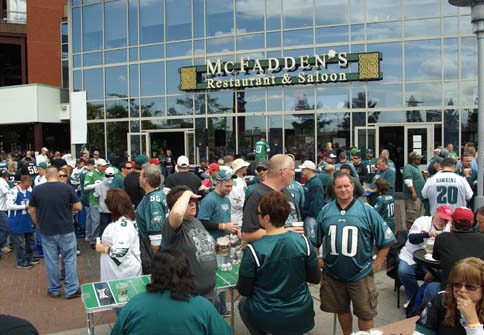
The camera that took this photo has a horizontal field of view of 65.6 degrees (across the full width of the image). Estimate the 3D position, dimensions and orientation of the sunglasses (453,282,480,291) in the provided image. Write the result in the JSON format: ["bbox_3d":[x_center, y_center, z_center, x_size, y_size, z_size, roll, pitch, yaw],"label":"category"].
[{"bbox_3d":[1.276,0.675,2.130,0.130,0.045,0.140,-3,4,-40],"label":"sunglasses"}]

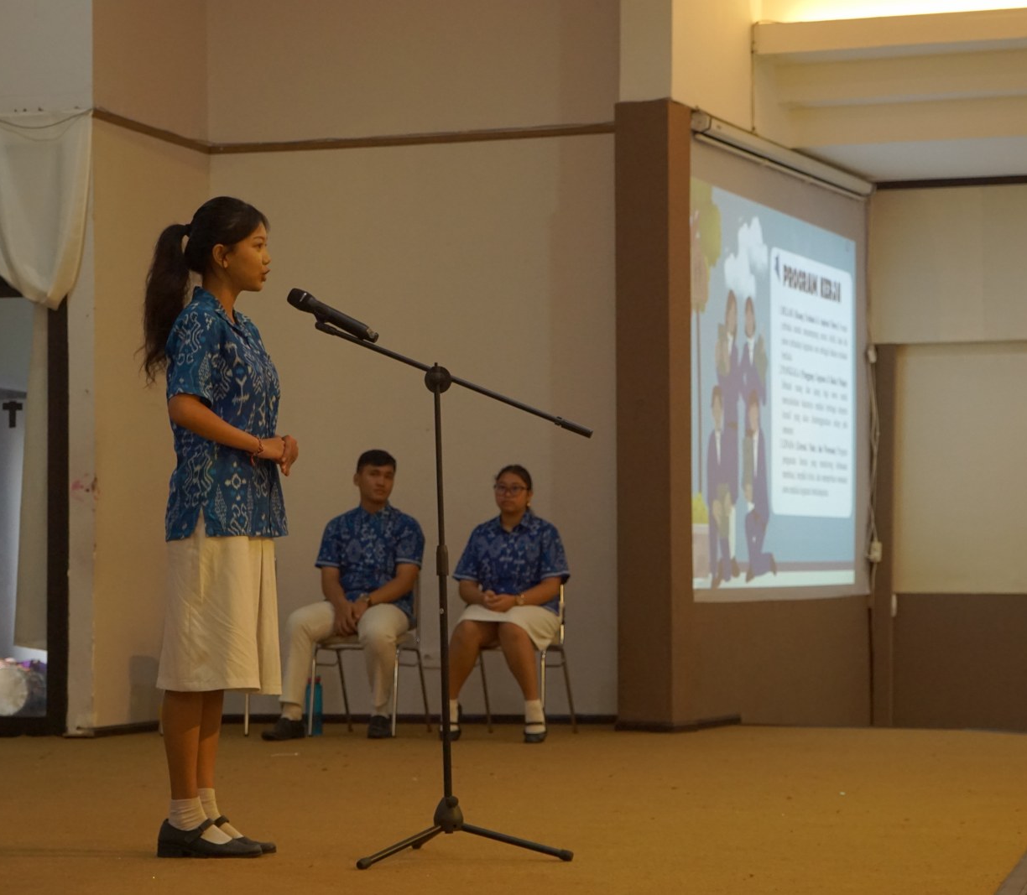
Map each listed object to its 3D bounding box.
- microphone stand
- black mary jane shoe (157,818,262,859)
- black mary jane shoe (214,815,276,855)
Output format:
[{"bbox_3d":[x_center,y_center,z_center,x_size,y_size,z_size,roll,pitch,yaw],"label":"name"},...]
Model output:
[{"bbox_3d":[-0.152,0.347,6.704,0.700,1.333,0.550,-1,-3,6],"label":"microphone stand"},{"bbox_3d":[-0.759,0.974,6.798,0.257,0.097,0.088,0,-3,3],"label":"black mary jane shoe"},{"bbox_3d":[-0.733,0.977,6.898,0.255,0.097,0.088,0,-3,-3],"label":"black mary jane shoe"}]

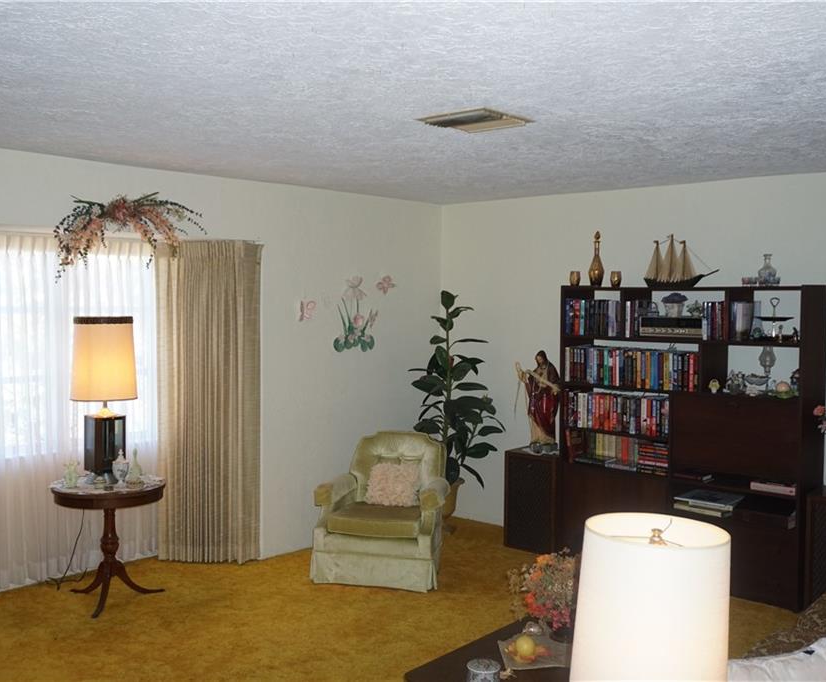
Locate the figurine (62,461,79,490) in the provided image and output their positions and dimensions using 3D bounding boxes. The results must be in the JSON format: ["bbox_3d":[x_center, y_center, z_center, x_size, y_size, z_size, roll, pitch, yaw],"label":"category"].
[{"bbox_3d":[-1.888,0.733,4.856,0.100,0.133,0.100,3,4,42],"label":"figurine"}]

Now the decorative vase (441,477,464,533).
[{"bbox_3d":[0.249,1.189,6.514,0.270,0.420,0.270,0,3,0],"label":"decorative vase"}]

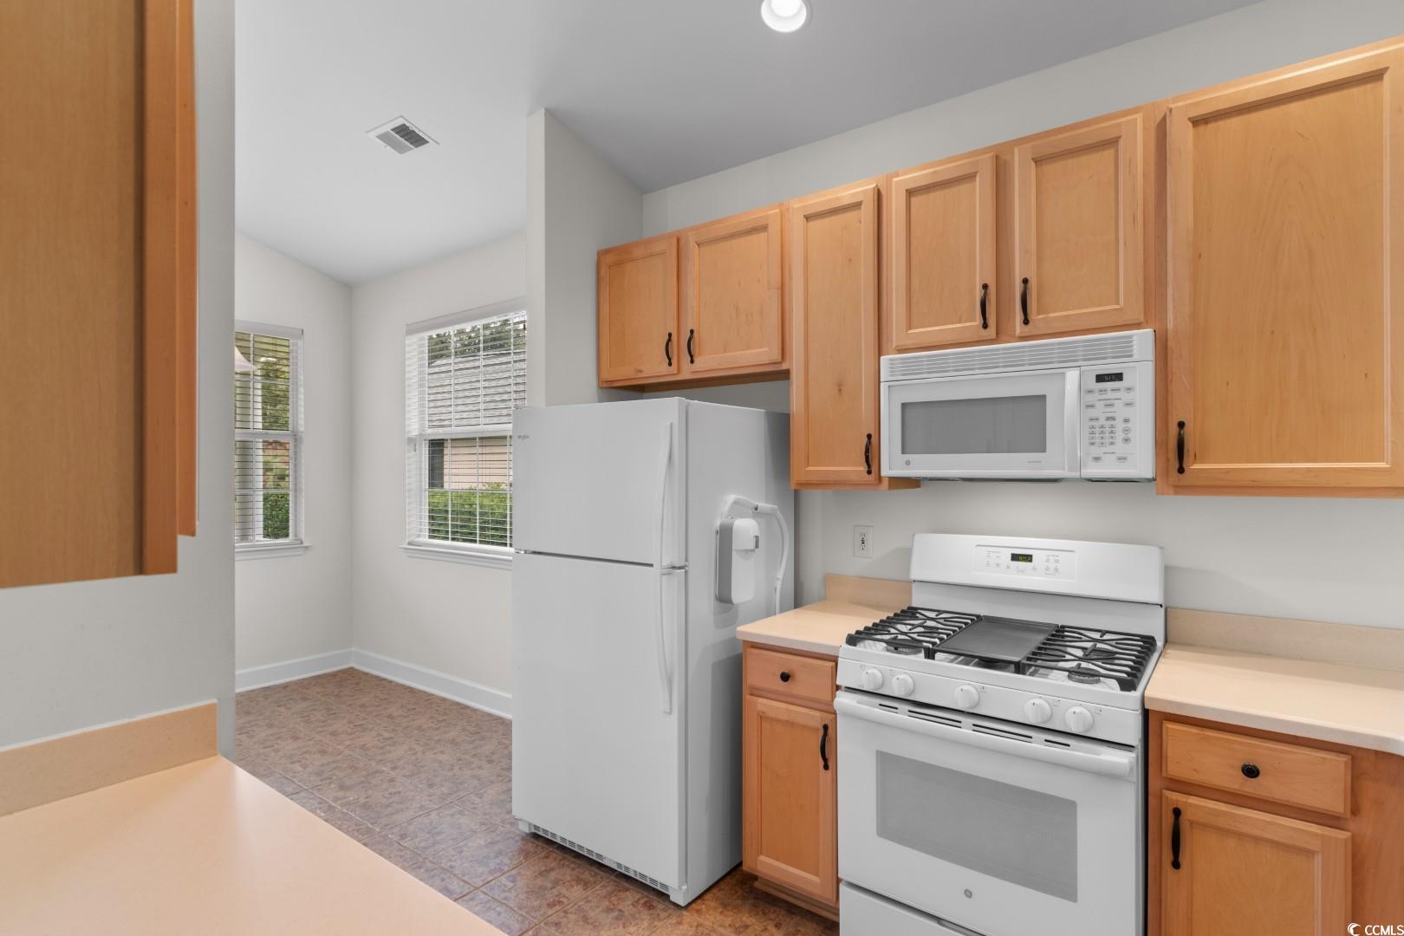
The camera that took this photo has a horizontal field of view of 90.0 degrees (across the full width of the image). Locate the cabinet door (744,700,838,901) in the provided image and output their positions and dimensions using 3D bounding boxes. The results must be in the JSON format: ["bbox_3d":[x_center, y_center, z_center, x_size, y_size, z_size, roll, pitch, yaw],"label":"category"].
[{"bbox_3d":[0.282,1.038,2.226,0.328,0.569,0.022,0,0,37],"label":"cabinet door"}]

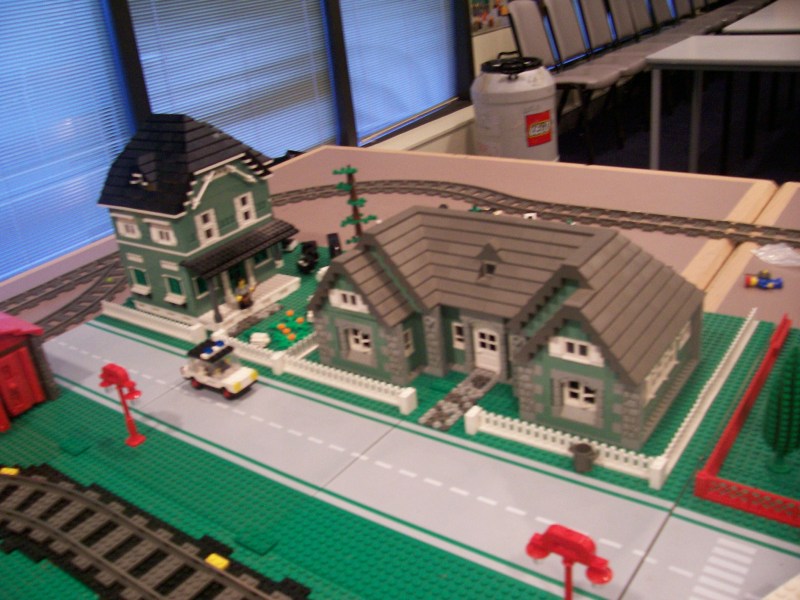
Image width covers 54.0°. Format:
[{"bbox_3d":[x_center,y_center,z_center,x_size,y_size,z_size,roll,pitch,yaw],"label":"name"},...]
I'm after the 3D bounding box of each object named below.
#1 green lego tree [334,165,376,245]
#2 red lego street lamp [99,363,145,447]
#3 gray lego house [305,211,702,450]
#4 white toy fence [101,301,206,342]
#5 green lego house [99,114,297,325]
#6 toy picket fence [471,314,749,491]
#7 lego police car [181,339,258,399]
[{"bbox_3d":[-0.058,-0.107,1.045,0.053,0.152,0.053,12,31,35],"label":"green lego tree"},{"bbox_3d":[-0.260,0.098,0.742,0.066,0.084,0.017,12,31,35],"label":"red lego street lamp"},{"bbox_3d":[0.098,-0.003,0.794,0.362,0.144,0.177,12,31,35],"label":"gray lego house"},{"bbox_3d":[-0.316,0.023,0.990,0.199,0.021,0.014,12,31,35],"label":"white toy fence"},{"bbox_3d":[-0.261,-0.119,1.019,0.202,0.240,0.166,12,31,35],"label":"green lego house"},{"bbox_3d":[0.222,0.062,0.770,0.175,0.021,0.314,12,31,35],"label":"toy picket fence"},{"bbox_3d":[-0.194,0.070,0.831,0.083,0.045,0.034,12,31,35],"label":"lego police car"}]

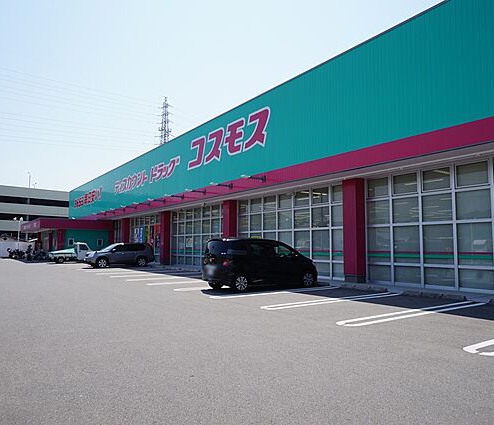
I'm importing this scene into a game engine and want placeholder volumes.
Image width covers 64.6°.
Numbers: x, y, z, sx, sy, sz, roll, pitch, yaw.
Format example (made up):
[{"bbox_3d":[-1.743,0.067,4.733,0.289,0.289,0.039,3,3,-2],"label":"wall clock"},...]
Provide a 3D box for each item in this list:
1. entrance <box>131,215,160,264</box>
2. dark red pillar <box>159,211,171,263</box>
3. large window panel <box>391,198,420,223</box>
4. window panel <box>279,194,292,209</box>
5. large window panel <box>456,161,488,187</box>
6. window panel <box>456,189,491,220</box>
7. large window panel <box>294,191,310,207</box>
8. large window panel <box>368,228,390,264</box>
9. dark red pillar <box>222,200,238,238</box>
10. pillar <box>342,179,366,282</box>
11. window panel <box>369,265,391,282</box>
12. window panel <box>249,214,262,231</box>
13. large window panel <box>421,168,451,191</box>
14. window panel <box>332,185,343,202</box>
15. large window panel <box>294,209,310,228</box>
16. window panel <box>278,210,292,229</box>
[{"bbox_3d":[-8.997,2.386,34.486,0.350,4.200,6.900,5,-7,-36],"label":"entrance"},{"bbox_3d":[-6.263,1.937,29.790,0.585,4.072,0.679,4,-6,-36],"label":"dark red pillar"},{"bbox_3d":[5.838,-0.061,14.366,0.080,0.930,1.070,4,-6,-36],"label":"large window panel"},{"bbox_3d":[1.965,-0.567,19.764,0.080,0.740,1.070,4,-6,-36],"label":"window panel"},{"bbox_3d":[7.188,-1.200,12.488,0.070,0.820,1.070,5,-7,-36],"label":"large window panel"},{"bbox_3d":[7.226,-0.224,12.463,0.080,0.930,1.070,4,-6,-36],"label":"window panel"},{"bbox_3d":[2.604,-0.672,18.534,0.060,0.760,0.983,4,-6,-36],"label":"large window panel"},{"bbox_3d":[5.069,1.228,15.025,0.060,1.328,0.936,4,-6,-36],"label":"large window panel"},{"bbox_3d":[-1.009,1.337,22.742,0.585,4.095,0.659,4,-6,-36],"label":"dark red pillar"},{"bbox_3d":[4.370,0.740,15.838,0.620,4.100,0.660,4,-6,-36],"label":"pillar"},{"bbox_3d":[5.151,2.350,15.095,0.080,0.610,0.980,4,-6,-36],"label":"window panel"},{"bbox_3d":[0.485,0.548,21.924,0.080,0.970,1.080,5,-7,-37],"label":"window panel"},{"bbox_3d":[6.459,-1.129,13.365,0.060,0.737,0.971,4,-6,-36],"label":"large window panel"},{"bbox_3d":[4.046,-0.814,16.794,0.070,0.800,1.040,5,-7,-36],"label":"window panel"},{"bbox_3d":[2.657,0.293,19.039,0.080,0.970,1.080,5,-7,-37],"label":"large window panel"},{"bbox_3d":[1.963,0.394,19.679,0.080,0.930,1.070,4,-6,-36],"label":"window panel"}]

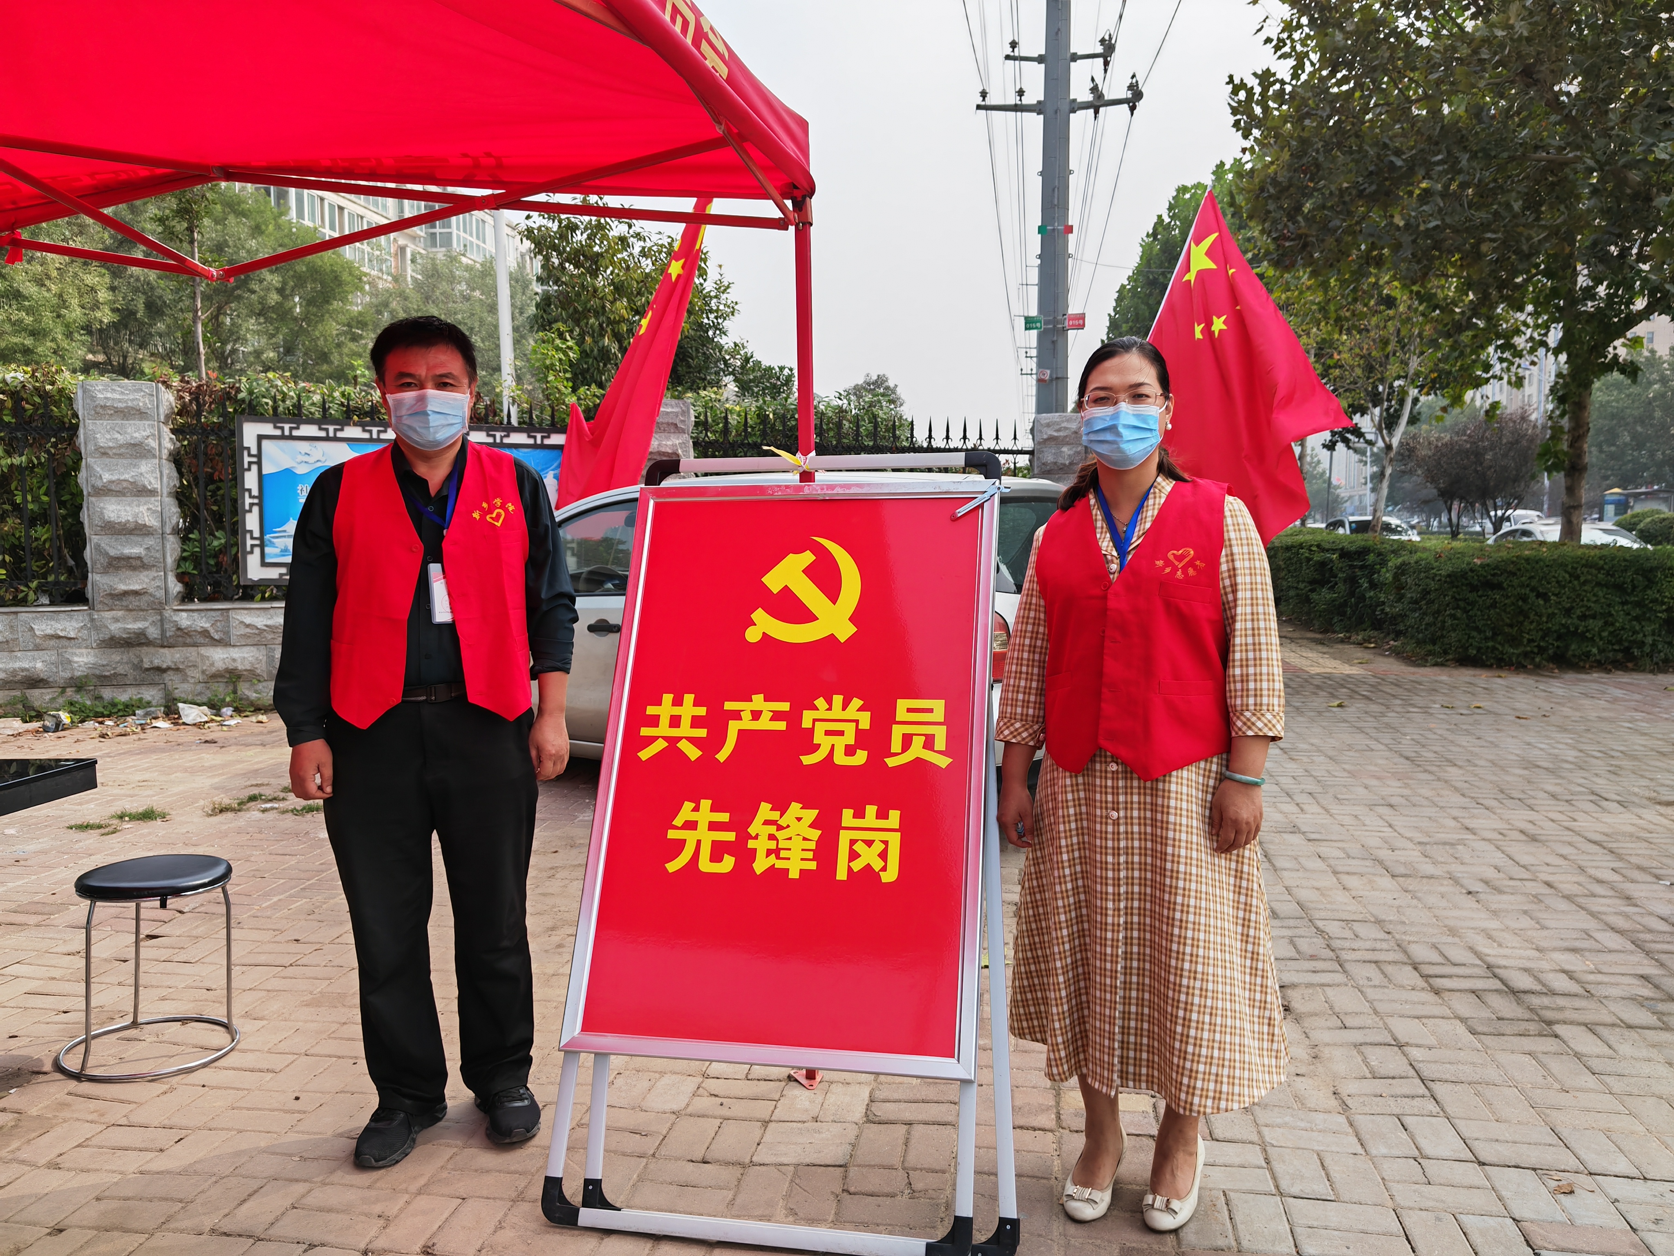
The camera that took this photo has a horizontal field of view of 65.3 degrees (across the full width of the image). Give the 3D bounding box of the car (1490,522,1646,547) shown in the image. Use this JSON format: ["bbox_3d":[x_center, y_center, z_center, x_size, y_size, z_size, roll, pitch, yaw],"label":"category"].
[{"bbox_3d":[10.900,-0.833,19.293,1.800,1.460,4.600,1,4,9],"label":"car"}]

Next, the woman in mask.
[{"bbox_3d":[0.575,0.279,2.469,0.530,1.625,0.380,2,5,22],"label":"woman in mask"}]

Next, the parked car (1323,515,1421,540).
[{"bbox_3d":[12.750,-1.823,31.252,1.800,1.560,4.500,1,4,9],"label":"parked car"}]

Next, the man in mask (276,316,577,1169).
[{"bbox_3d":[-0.850,0.217,2.755,0.600,1.705,0.350,-1,5,-15],"label":"man in mask"}]

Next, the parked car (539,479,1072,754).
[{"bbox_3d":[-0.620,0.008,6.670,4.100,1.520,1.690,3,5,32],"label":"parked car"}]

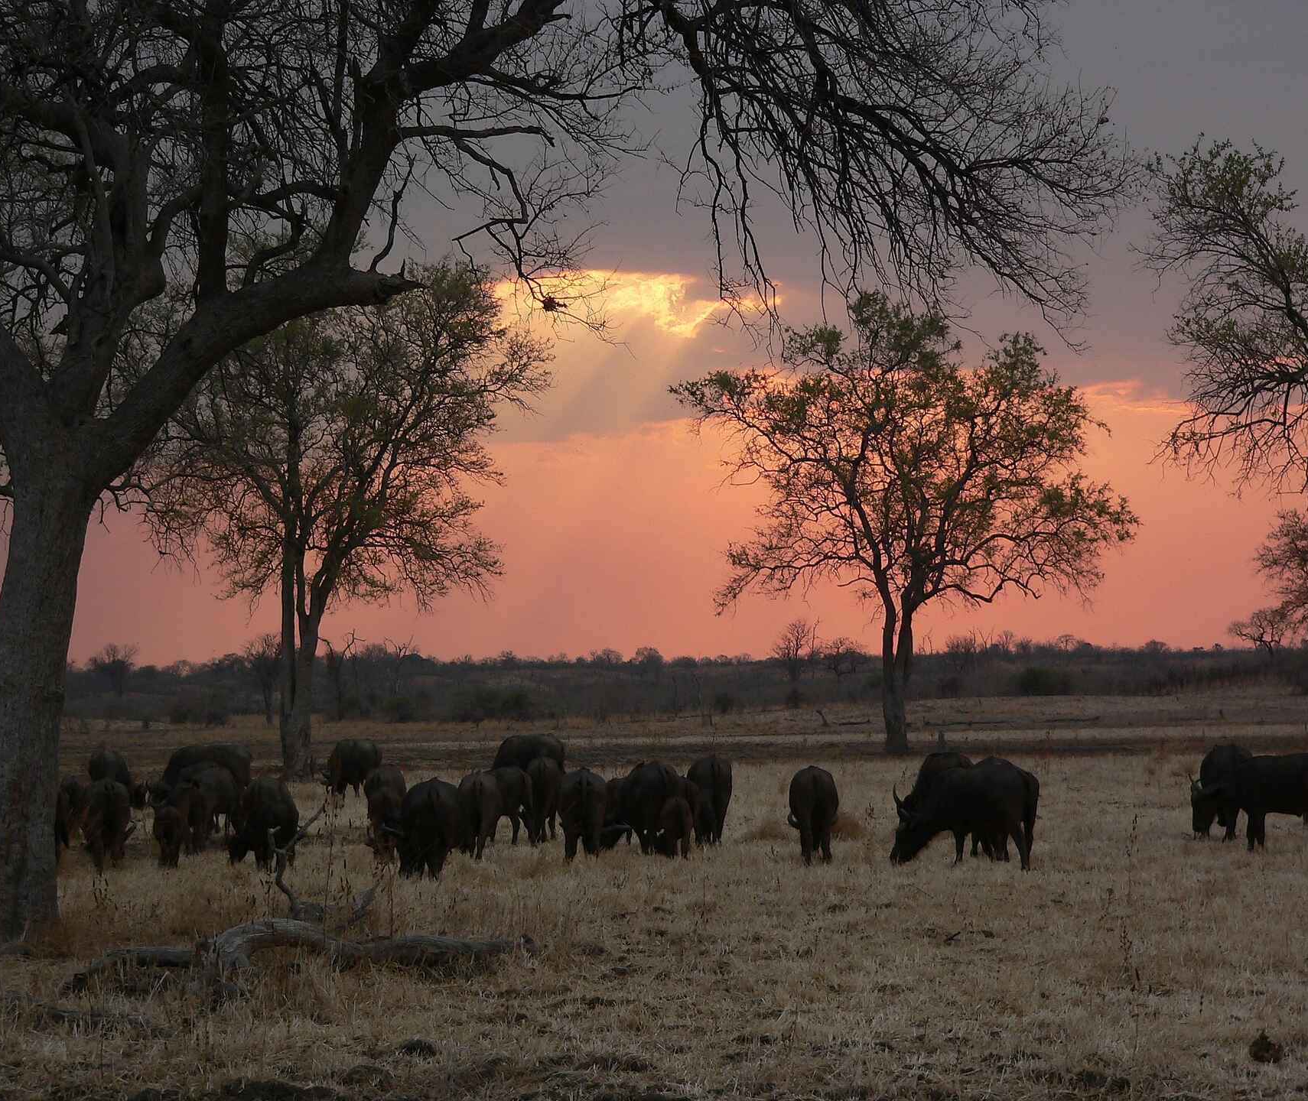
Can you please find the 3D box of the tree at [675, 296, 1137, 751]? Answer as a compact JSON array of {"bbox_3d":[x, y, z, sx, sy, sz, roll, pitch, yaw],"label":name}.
[{"bbox_3d":[8.560,-0.920,150.000,15.400,15.400,14.300,0,-2,0],"label":"tree"}]

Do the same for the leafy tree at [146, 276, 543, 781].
[{"bbox_3d":[-8.240,-0.810,118.000,10.500,13.500,10.300,0,-2,0],"label":"leafy tree"}]

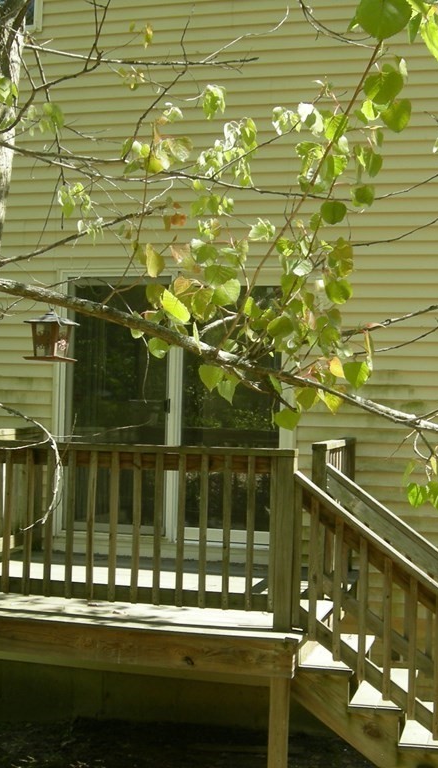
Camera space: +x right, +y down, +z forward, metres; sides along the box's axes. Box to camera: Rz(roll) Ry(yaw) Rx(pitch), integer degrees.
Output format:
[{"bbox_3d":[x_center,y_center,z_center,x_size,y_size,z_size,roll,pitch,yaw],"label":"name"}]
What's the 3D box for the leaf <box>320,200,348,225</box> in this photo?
[{"bbox_3d":[0.366,-0.548,3.400,0.086,0.073,0.020,1,0,6],"label":"leaf"}]

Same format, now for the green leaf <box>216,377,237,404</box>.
[{"bbox_3d":[0.024,0.021,3.400,0.067,0.086,0.020,1,0,0],"label":"green leaf"}]

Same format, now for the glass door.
[{"bbox_3d":[-0.341,0.194,7.811,1.680,1.930,0.100,1,-1,14],"label":"glass door"}]

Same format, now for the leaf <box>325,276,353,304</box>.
[{"bbox_3d":[0.382,-0.298,3.400,0.093,0.086,0.020,1,0,6],"label":"leaf"}]

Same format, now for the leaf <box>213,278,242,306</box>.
[{"bbox_3d":[0.025,-0.275,3.200,0.084,0.084,0.025,1,-1,6],"label":"leaf"}]

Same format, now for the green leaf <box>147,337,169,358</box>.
[{"bbox_3d":[-0.182,-0.110,3.200,0.066,0.066,0.025,1,-1,6],"label":"green leaf"}]

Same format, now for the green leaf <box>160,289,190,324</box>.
[{"bbox_3d":[-0.134,-0.233,3.200,0.090,0.108,0.030,1,-1,6],"label":"green leaf"}]

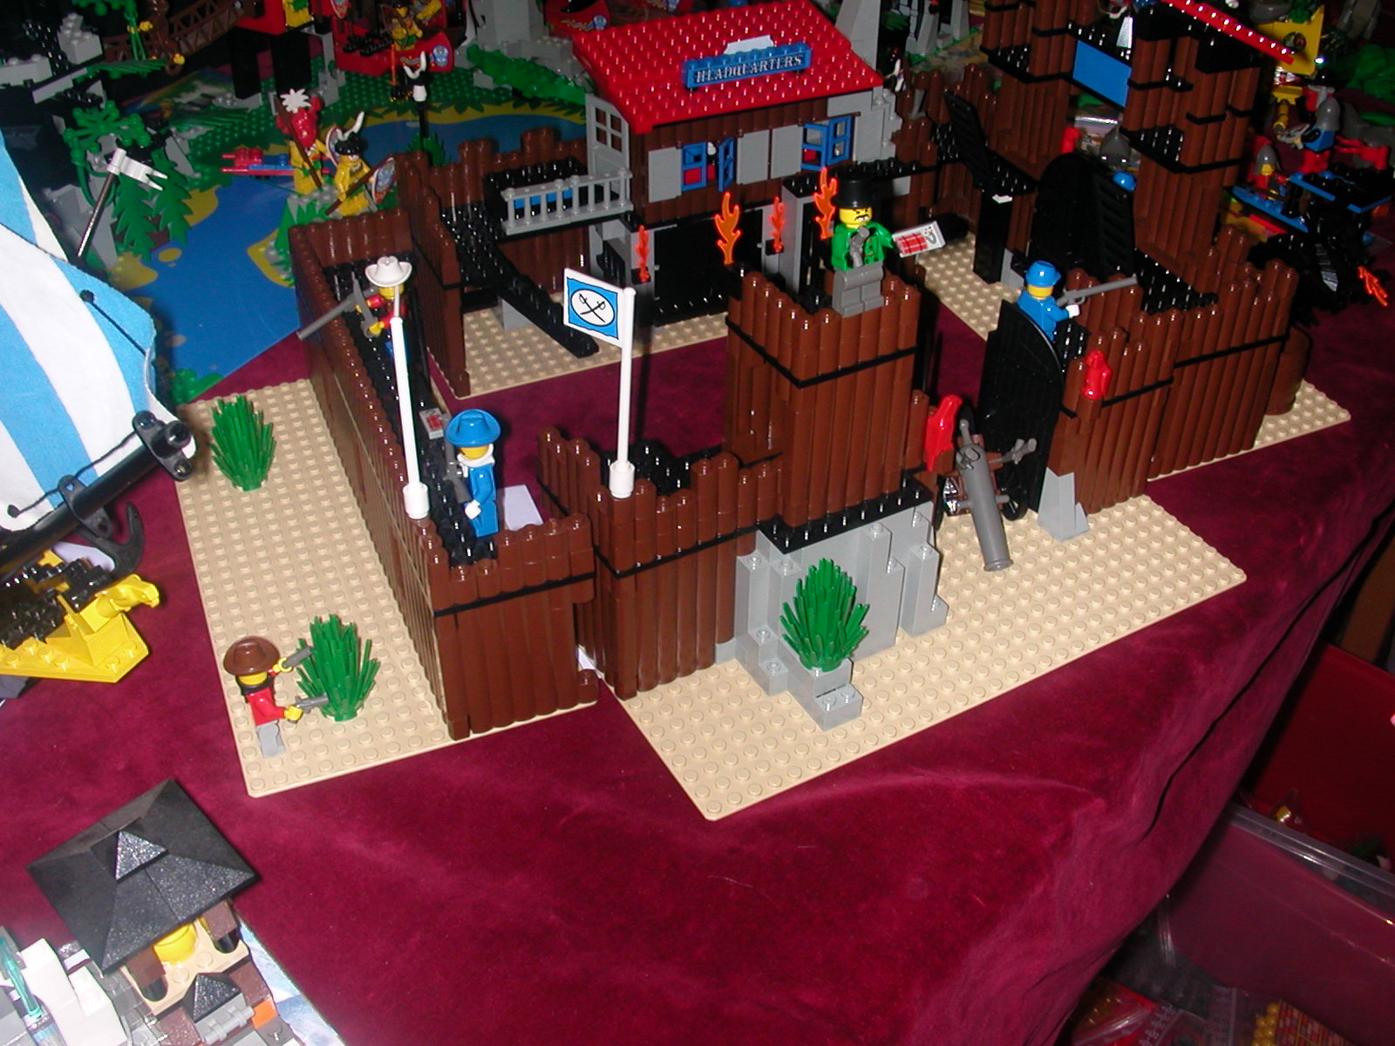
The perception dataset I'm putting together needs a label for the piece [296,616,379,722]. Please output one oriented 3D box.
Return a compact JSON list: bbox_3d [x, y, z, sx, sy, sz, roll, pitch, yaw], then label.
[{"bbox_3d":[-0.126,0.051,0.519,0.028,0.041,0.028,-14,40,-18],"label":"piece"}]

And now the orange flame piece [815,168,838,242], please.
[{"bbox_3d":[0.045,-0.110,0.514,0.010,0.029,0.004,-19,42,-23],"label":"orange flame piece"}]

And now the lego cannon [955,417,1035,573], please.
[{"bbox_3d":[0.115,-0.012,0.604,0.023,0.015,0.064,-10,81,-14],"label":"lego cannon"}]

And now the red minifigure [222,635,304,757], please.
[{"bbox_3d":[-0.146,0.059,0.505,0.022,0.044,0.022,-14,40,-18],"label":"red minifigure"}]

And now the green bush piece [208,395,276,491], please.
[{"bbox_3d":[-0.190,-0.033,0.626,0.028,0.041,0.028,-14,40,-18],"label":"green bush piece"}]

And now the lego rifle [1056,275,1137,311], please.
[{"bbox_3d":[0.163,-0.093,0.606,0.047,0.011,0.004,-19,42,-23],"label":"lego rifle"}]

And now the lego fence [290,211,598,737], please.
[{"bbox_3d":[-0.109,-0.037,0.592,0.056,0.090,0.254,-14,40,-18],"label":"lego fence"}]

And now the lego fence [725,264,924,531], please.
[{"bbox_3d":[0.040,-0.051,0.522,0.050,0.081,0.056,-19,42,-23],"label":"lego fence"}]

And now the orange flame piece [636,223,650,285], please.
[{"bbox_3d":[-0.025,-0.126,0.700,0.004,0.030,0.009,-14,40,-18],"label":"orange flame piece"}]

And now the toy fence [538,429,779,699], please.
[{"bbox_3d":[-0.015,0.003,0.542,0.065,0.091,0.064,-19,42,-23],"label":"toy fence"}]

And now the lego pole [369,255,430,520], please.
[{"bbox_3d":[-0.091,-0.034,0.466,0.010,0.083,0.010,-14,40,-18],"label":"lego pole"}]

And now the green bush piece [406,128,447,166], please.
[{"bbox_3d":[-0.156,-0.212,0.860,0.028,0.041,0.028,-14,40,-18],"label":"green bush piece"}]

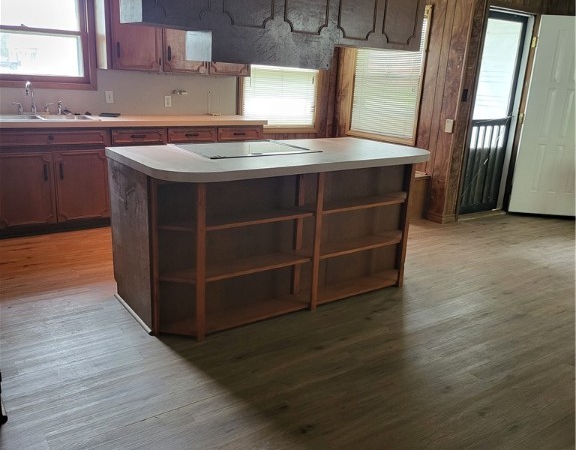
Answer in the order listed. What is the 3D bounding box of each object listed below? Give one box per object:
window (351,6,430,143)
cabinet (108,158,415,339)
[{"bbox_3d":[1.051,-1.596,5.728,0.090,1.367,1.087,-8,19,-33],"label":"window"},{"bbox_3d":[-0.018,-0.036,3.498,2.025,0.895,0.932,-8,19,-33],"label":"cabinet"}]

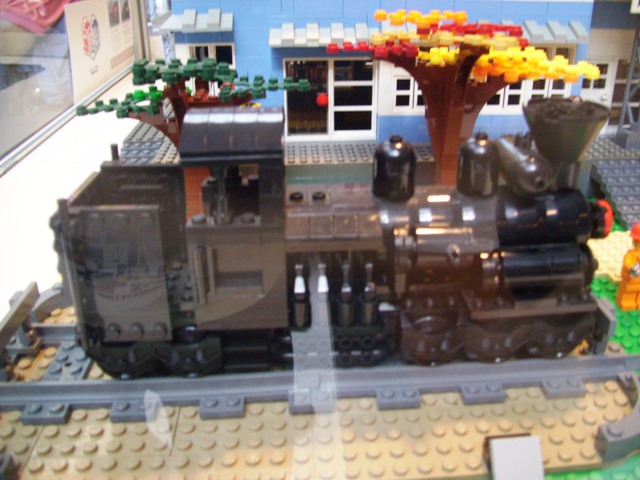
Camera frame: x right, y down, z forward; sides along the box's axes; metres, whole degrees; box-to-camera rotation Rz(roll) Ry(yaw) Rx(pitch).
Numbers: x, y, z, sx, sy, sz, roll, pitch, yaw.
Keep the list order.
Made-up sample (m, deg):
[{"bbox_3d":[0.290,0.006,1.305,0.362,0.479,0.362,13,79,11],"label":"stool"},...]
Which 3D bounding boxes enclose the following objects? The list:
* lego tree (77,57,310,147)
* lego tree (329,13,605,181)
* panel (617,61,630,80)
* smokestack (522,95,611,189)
[{"bbox_3d":[-0.069,-0.053,0.335,0.128,0.100,0.100,-2,27,-3],"label":"lego tree"},{"bbox_3d":[0.078,-0.068,0.338,0.150,0.117,0.118,-2,27,-3],"label":"lego tree"},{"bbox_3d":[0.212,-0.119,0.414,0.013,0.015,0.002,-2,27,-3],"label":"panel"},{"bbox_3d":[0.084,-0.032,0.206,0.032,0.029,0.032,-2,27,-3],"label":"smokestack"}]

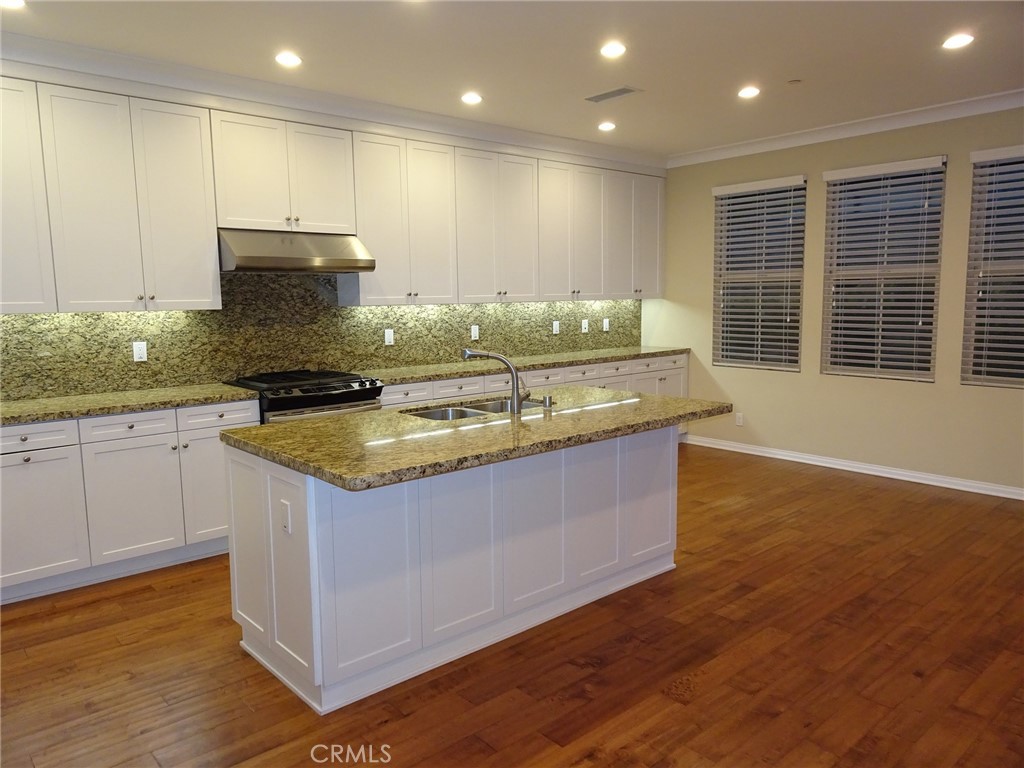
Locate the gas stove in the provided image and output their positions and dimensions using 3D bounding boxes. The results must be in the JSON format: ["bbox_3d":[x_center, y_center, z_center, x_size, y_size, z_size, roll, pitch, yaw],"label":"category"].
[{"bbox_3d":[-1.322,0.441,4.603,0.780,0.952,0.725,-7,9,-40],"label":"gas stove"}]

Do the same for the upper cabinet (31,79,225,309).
[{"bbox_3d":[-2.140,-0.986,3.984,0.834,1.142,0.320,-7,9,-40],"label":"upper cabinet"}]

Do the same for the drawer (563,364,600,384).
[{"bbox_3d":[0.440,-0.111,6.038,0.419,0.127,0.453,-7,9,-40],"label":"drawer"}]

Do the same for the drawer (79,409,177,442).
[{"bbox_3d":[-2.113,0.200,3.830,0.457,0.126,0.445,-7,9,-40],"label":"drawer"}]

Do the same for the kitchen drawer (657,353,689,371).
[{"bbox_3d":[1.370,-0.220,6.824,0.388,0.126,0.445,-7,9,-40],"label":"kitchen drawer"}]

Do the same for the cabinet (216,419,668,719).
[{"bbox_3d":[-0.177,0.603,3.443,2.066,0.873,0.873,-7,9,-40],"label":"cabinet"}]

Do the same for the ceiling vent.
[{"bbox_3d":[0.648,-1.859,4.598,0.193,0.025,0.390,-7,9,-40],"label":"ceiling vent"}]

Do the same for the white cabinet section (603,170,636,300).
[{"bbox_3d":[0.906,-1.353,6.585,0.411,1.143,0.313,-7,9,-40],"label":"white cabinet section"}]

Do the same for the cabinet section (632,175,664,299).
[{"bbox_3d":[1.216,-1.391,6.849,0.406,1.143,0.313,-7,9,-40],"label":"cabinet section"}]

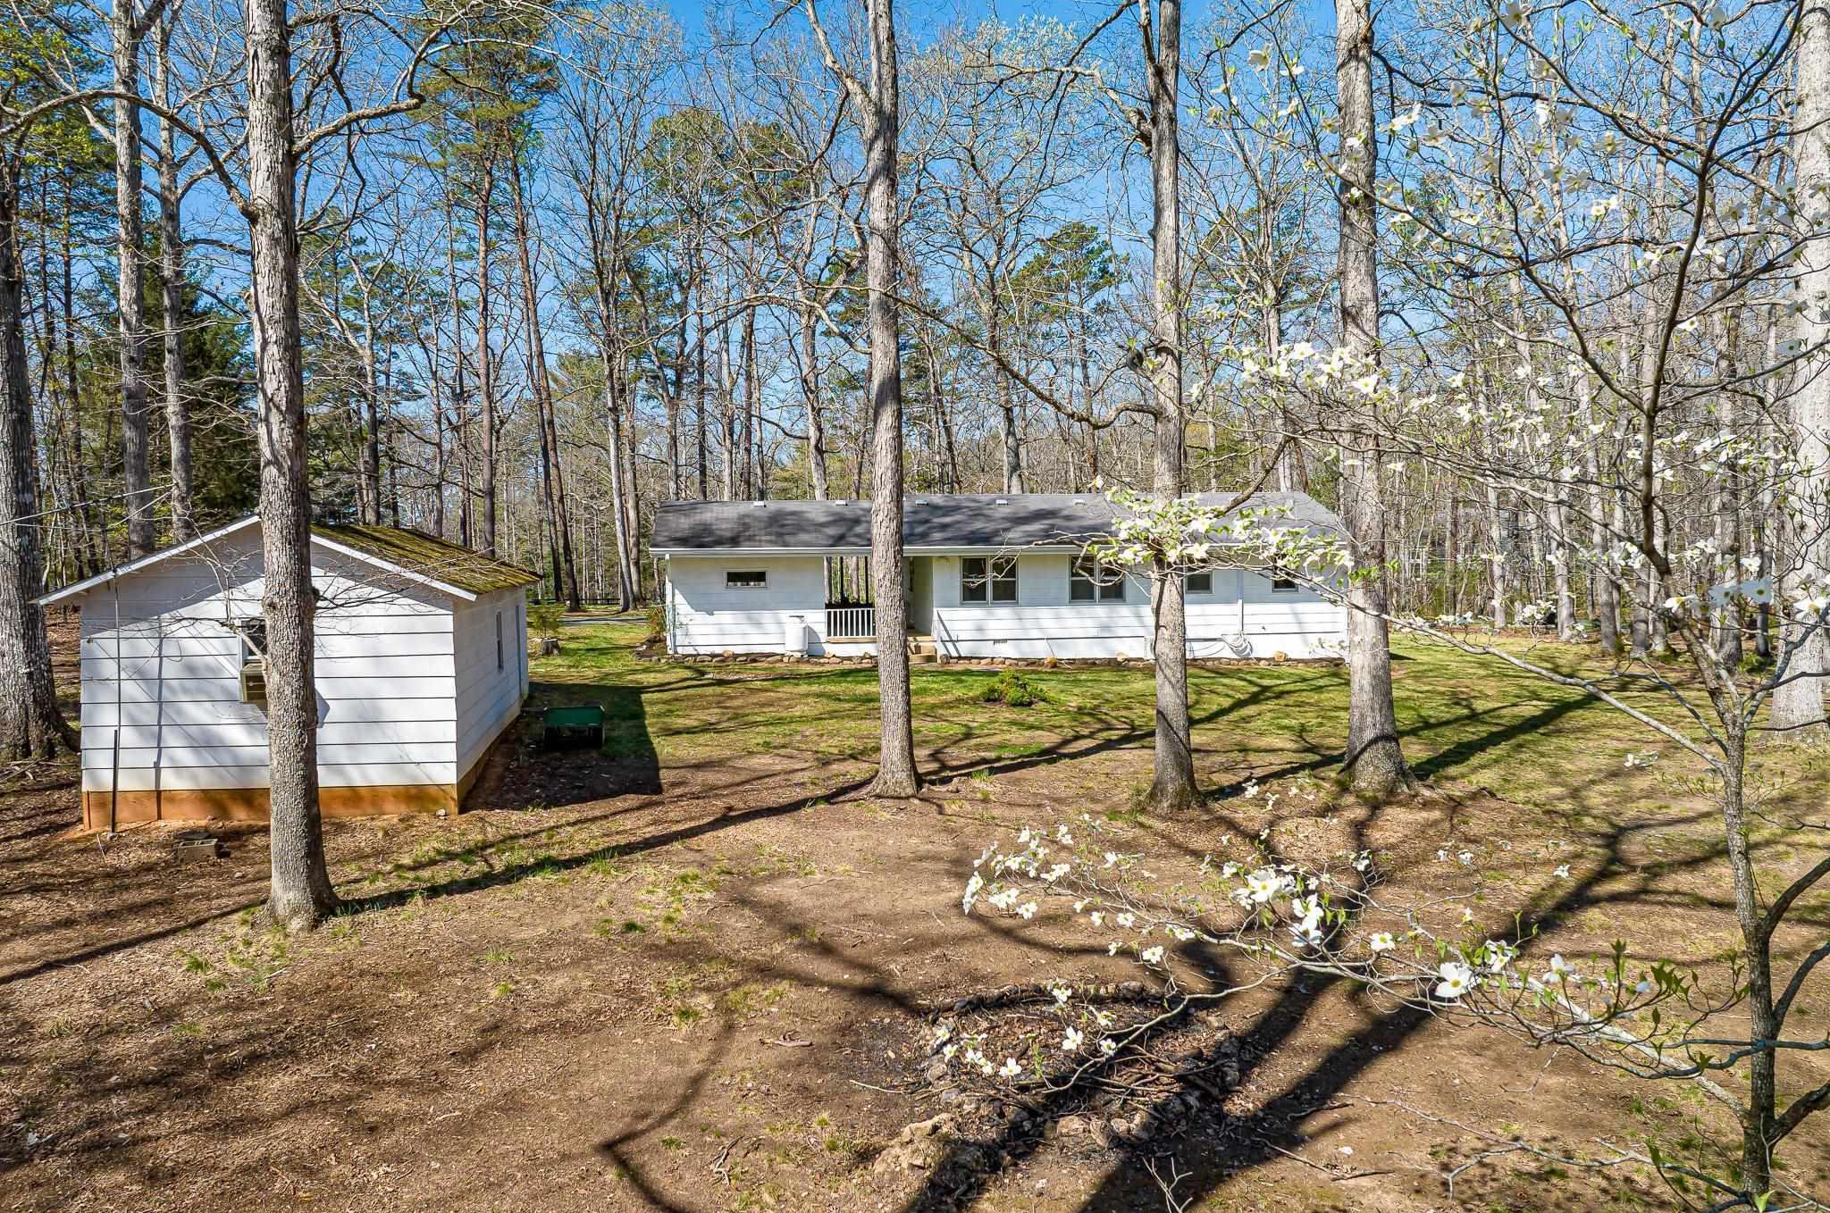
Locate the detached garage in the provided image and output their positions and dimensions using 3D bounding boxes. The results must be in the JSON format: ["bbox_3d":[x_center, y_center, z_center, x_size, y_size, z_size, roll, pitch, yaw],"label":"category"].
[{"bbox_3d":[-9.804,0.715,22.078,5.527,4.295,9.773,0,3,-11],"label":"detached garage"}]

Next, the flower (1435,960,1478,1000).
[{"bbox_3d":[1.238,0.855,2.900,0.090,0.082,0.050,1,3,23],"label":"flower"}]

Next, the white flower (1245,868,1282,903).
[{"bbox_3d":[0.908,0.727,3.300,0.090,0.085,0.050,1,3,16],"label":"white flower"}]

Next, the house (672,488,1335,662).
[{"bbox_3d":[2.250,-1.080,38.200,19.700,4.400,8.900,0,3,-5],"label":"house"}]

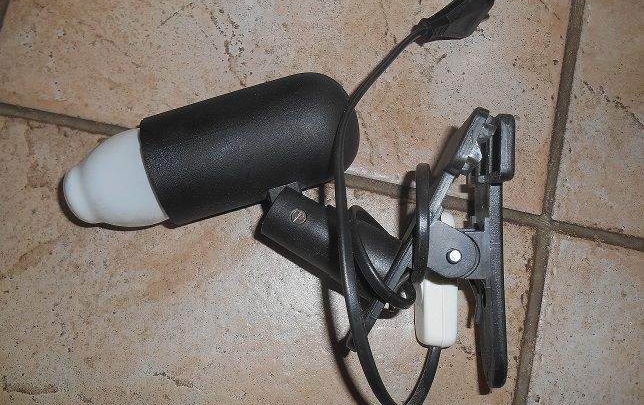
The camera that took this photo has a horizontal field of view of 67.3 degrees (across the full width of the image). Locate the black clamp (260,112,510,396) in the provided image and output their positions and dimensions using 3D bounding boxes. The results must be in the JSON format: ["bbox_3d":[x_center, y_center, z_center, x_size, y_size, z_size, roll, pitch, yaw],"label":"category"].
[{"bbox_3d":[0.031,0.020,0.244,0.125,0.044,0.137,3,84,-3],"label":"black clamp"}]

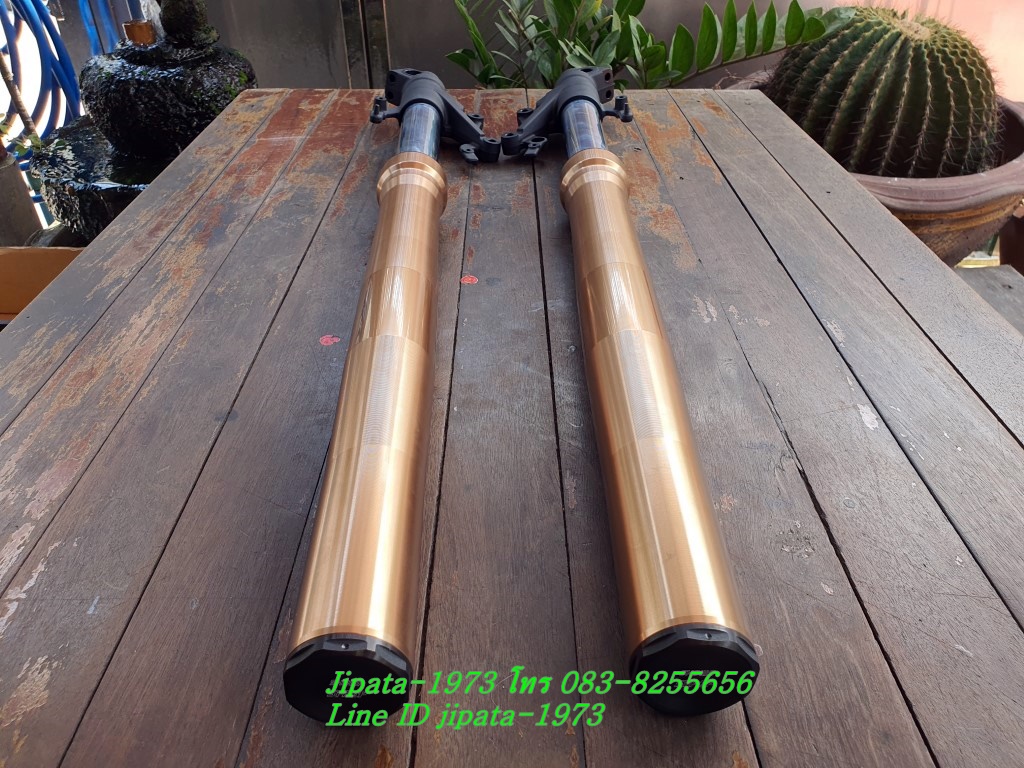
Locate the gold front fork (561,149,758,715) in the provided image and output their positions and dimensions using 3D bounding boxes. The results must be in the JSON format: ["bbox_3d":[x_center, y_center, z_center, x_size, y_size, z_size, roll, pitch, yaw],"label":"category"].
[{"bbox_3d":[0.076,-0.040,0.530,0.064,0.064,0.544,0,36,1],"label":"gold front fork"}]

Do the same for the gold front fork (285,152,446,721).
[{"bbox_3d":[-0.080,-0.038,0.528,0.064,0.064,0.544,-2,36,-2],"label":"gold front fork"}]

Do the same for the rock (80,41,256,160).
[{"bbox_3d":[-0.620,-0.518,1.400,0.286,0.172,0.258,-14,38,-19],"label":"rock"}]

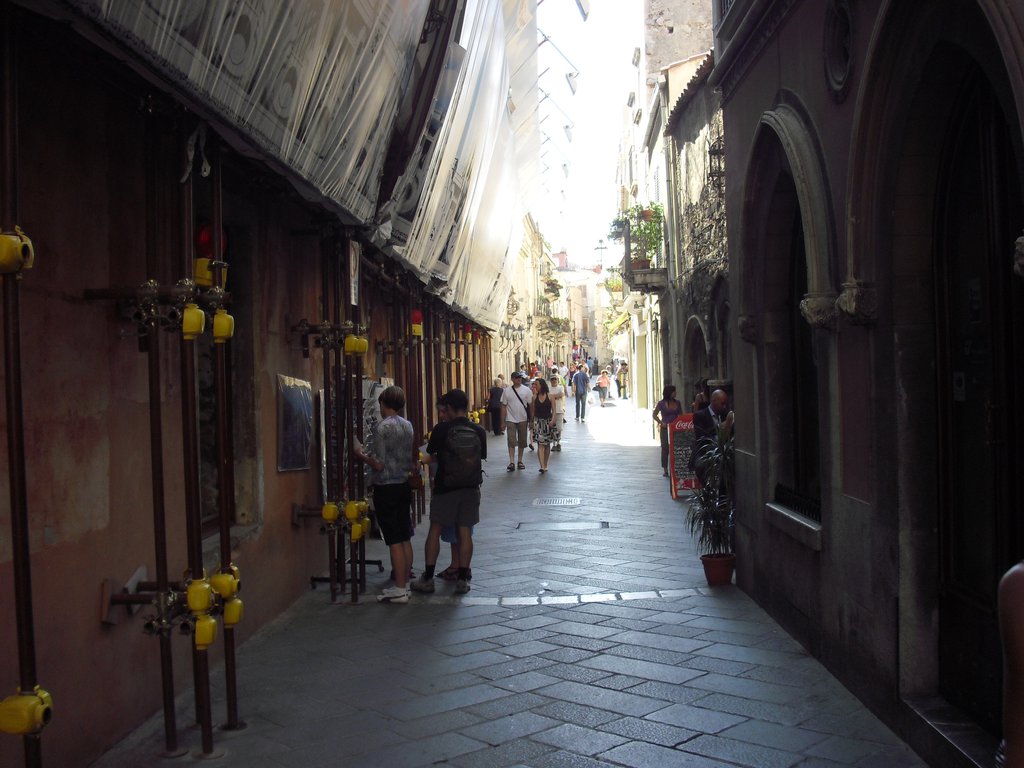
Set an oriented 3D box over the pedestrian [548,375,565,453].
[{"bbox_3d":[0.962,0.627,24.300,0.500,1.670,0.320,-2,1,3],"label":"pedestrian"}]

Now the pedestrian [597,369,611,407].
[{"bbox_3d":[3.994,0.217,48.800,0.520,1.640,0.360,-2,1,7],"label":"pedestrian"}]

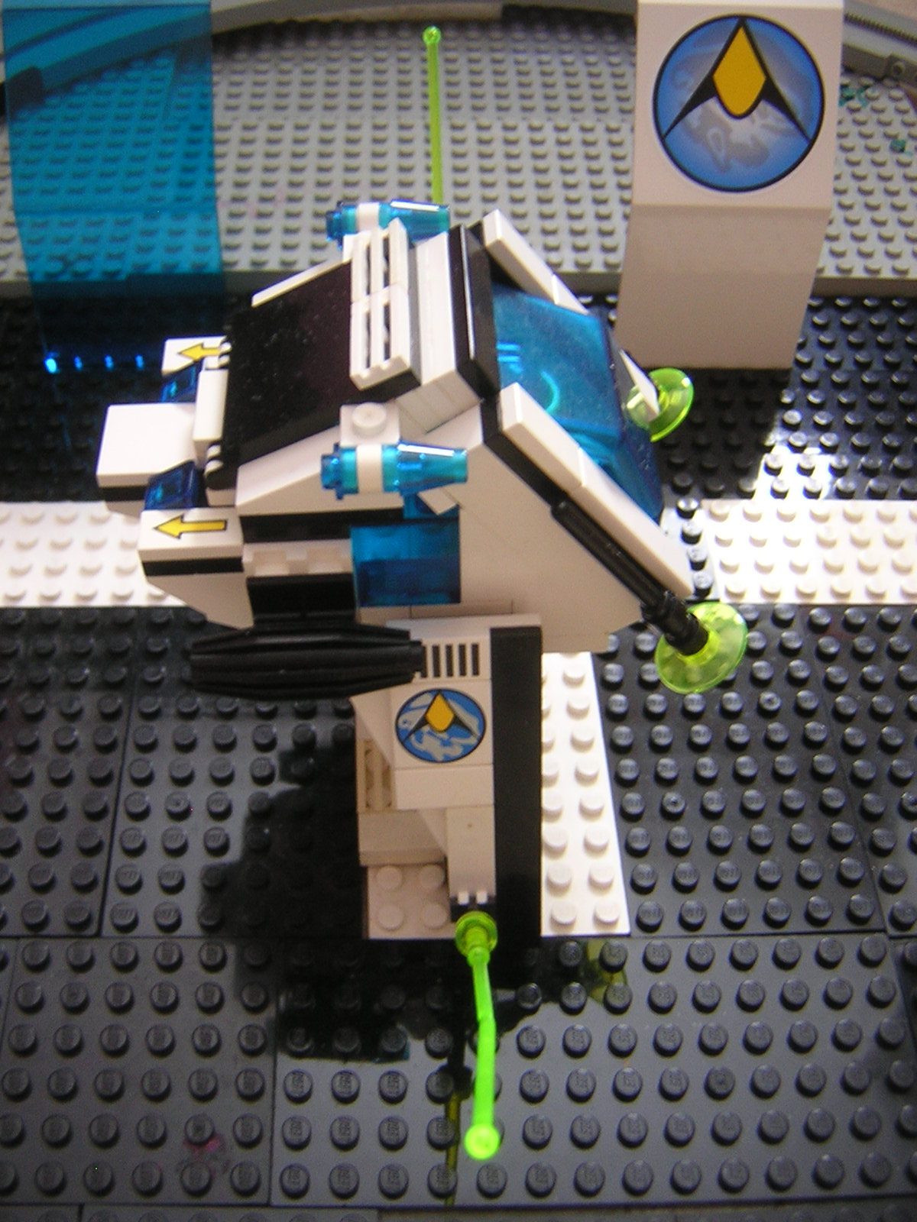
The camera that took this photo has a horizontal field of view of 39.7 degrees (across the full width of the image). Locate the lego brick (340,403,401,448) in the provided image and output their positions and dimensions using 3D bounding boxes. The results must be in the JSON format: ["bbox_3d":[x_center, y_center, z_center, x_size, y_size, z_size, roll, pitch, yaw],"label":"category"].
[{"bbox_3d":[-0.012,-0.025,0.176,0.008,0.005,0.008,-2,50,-3],"label":"lego brick"}]

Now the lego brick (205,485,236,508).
[{"bbox_3d":[-0.036,-0.021,0.203,0.008,0.006,0.008,-2,53,-1],"label":"lego brick"}]

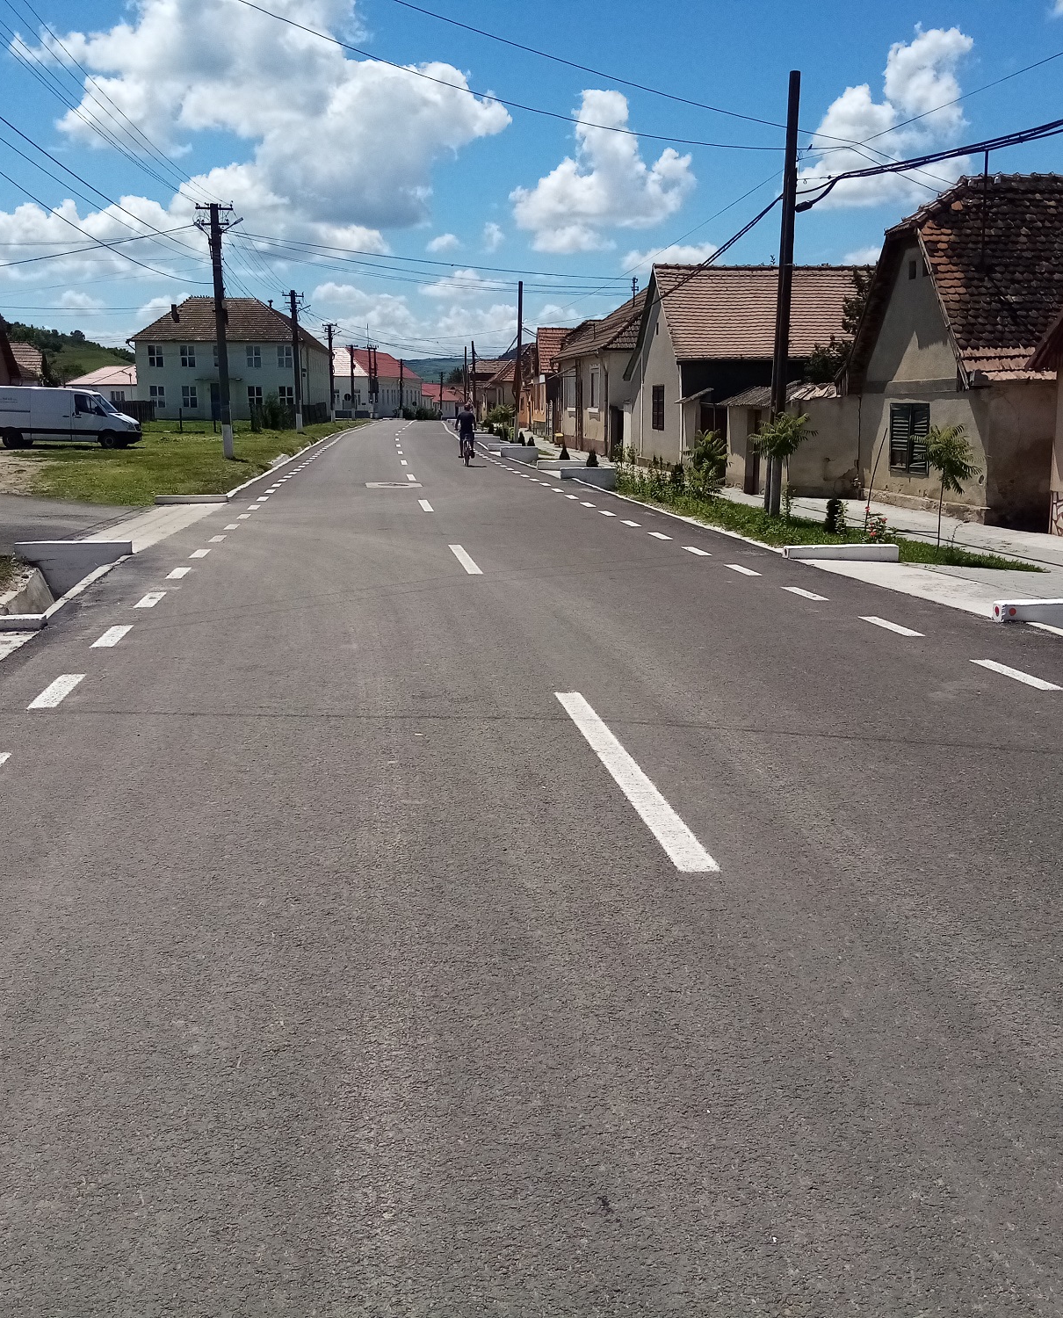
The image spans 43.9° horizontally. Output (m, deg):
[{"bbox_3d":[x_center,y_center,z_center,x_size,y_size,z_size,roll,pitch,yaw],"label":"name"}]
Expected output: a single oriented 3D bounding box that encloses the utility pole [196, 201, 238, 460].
[{"bbox_3d":[-9.905,-10.467,42.592,1.250,8.000,0.400,-2,10,-8],"label":"utility pole"}]

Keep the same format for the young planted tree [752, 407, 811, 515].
[{"bbox_3d":[3.801,-2.982,20.155,0.900,1.640,0.830,-1,10,-8],"label":"young planted tree"}]

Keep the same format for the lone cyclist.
[{"bbox_3d":[-1.952,-6.651,39.105,0.600,1.820,1.750,-1,11,-6],"label":"lone cyclist"}]

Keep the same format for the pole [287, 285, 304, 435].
[{"bbox_3d":[-13.784,-17.531,77.618,1.000,8.250,0.350,-1,11,-6],"label":"pole"}]

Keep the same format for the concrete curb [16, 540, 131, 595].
[{"bbox_3d":[-5.520,-1.095,16.022,1.350,0.620,0.220,-1,10,-8],"label":"concrete curb"}]

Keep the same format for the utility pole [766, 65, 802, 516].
[{"bbox_3d":[3.881,-5.451,20.120,0.260,6.550,0.260,0,10,-8],"label":"utility pole"}]

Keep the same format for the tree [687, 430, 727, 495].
[{"bbox_3d":[3.526,-4.009,26.466,0.740,1.300,0.740,-1,11,-8],"label":"tree"}]

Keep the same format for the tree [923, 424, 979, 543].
[{"bbox_3d":[5.024,-2.110,15.969,0.650,1.480,0.630,-1,10,-8],"label":"tree"}]

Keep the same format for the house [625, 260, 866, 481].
[{"bbox_3d":[8.314,-8.877,40.169,9.800,5.807,6.952,-1,11,-8],"label":"house"}]

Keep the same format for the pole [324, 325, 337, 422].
[{"bbox_3d":[-17.083,-24.469,112.687,1.000,8.250,0.350,-1,11,-6],"label":"pole"}]

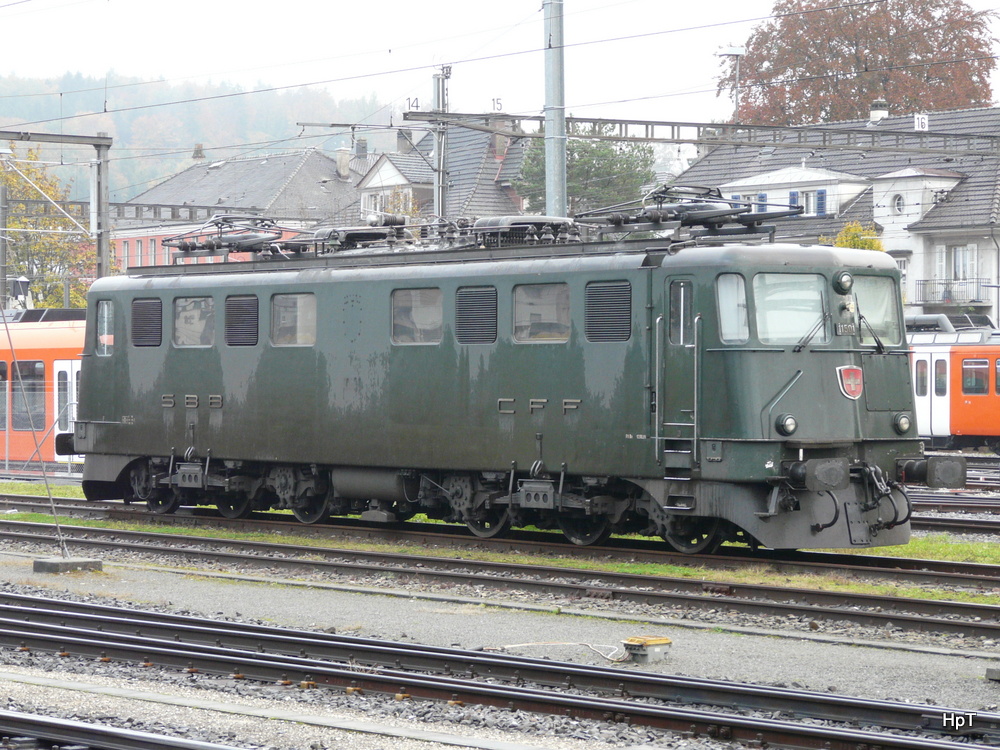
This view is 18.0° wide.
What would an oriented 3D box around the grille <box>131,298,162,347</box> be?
[{"bbox_3d":[-5.321,-0.785,47.594,0.060,0.750,0.920,-1,0,-36],"label":"grille"}]

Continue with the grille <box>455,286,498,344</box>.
[{"bbox_3d":[-0.287,-0.768,40.559,0.060,0.750,0.920,-1,0,-36],"label":"grille"}]

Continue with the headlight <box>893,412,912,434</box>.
[{"bbox_3d":[4.794,0.574,37.478,0.270,0.270,0.150,-1,0,-36],"label":"headlight"}]

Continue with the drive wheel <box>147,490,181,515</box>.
[{"bbox_3d":[-5.198,1.516,48.714,0.150,1.250,1.250,-1,0,-36],"label":"drive wheel"}]

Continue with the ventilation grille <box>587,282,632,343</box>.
[{"bbox_3d":[1.334,-0.762,38.295,0.060,0.750,0.920,-1,0,-36],"label":"ventilation grille"}]

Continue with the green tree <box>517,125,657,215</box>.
[{"bbox_3d":[3.937,-5.306,145.000,6.600,12.400,6.600,0,0,0],"label":"green tree"}]

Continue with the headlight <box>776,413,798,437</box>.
[{"bbox_3d":[3.336,0.576,36.435,0.270,0.270,0.150,-1,0,-36],"label":"headlight"}]

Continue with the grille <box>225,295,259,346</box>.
[{"bbox_3d":[-3.700,-0.780,45.329,0.060,0.750,0.920,-1,0,-36],"label":"grille"}]

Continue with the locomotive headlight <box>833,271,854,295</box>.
[{"bbox_3d":[4.043,-1.081,36.962,0.280,0.280,0.150,-1,0,-36],"label":"locomotive headlight"}]

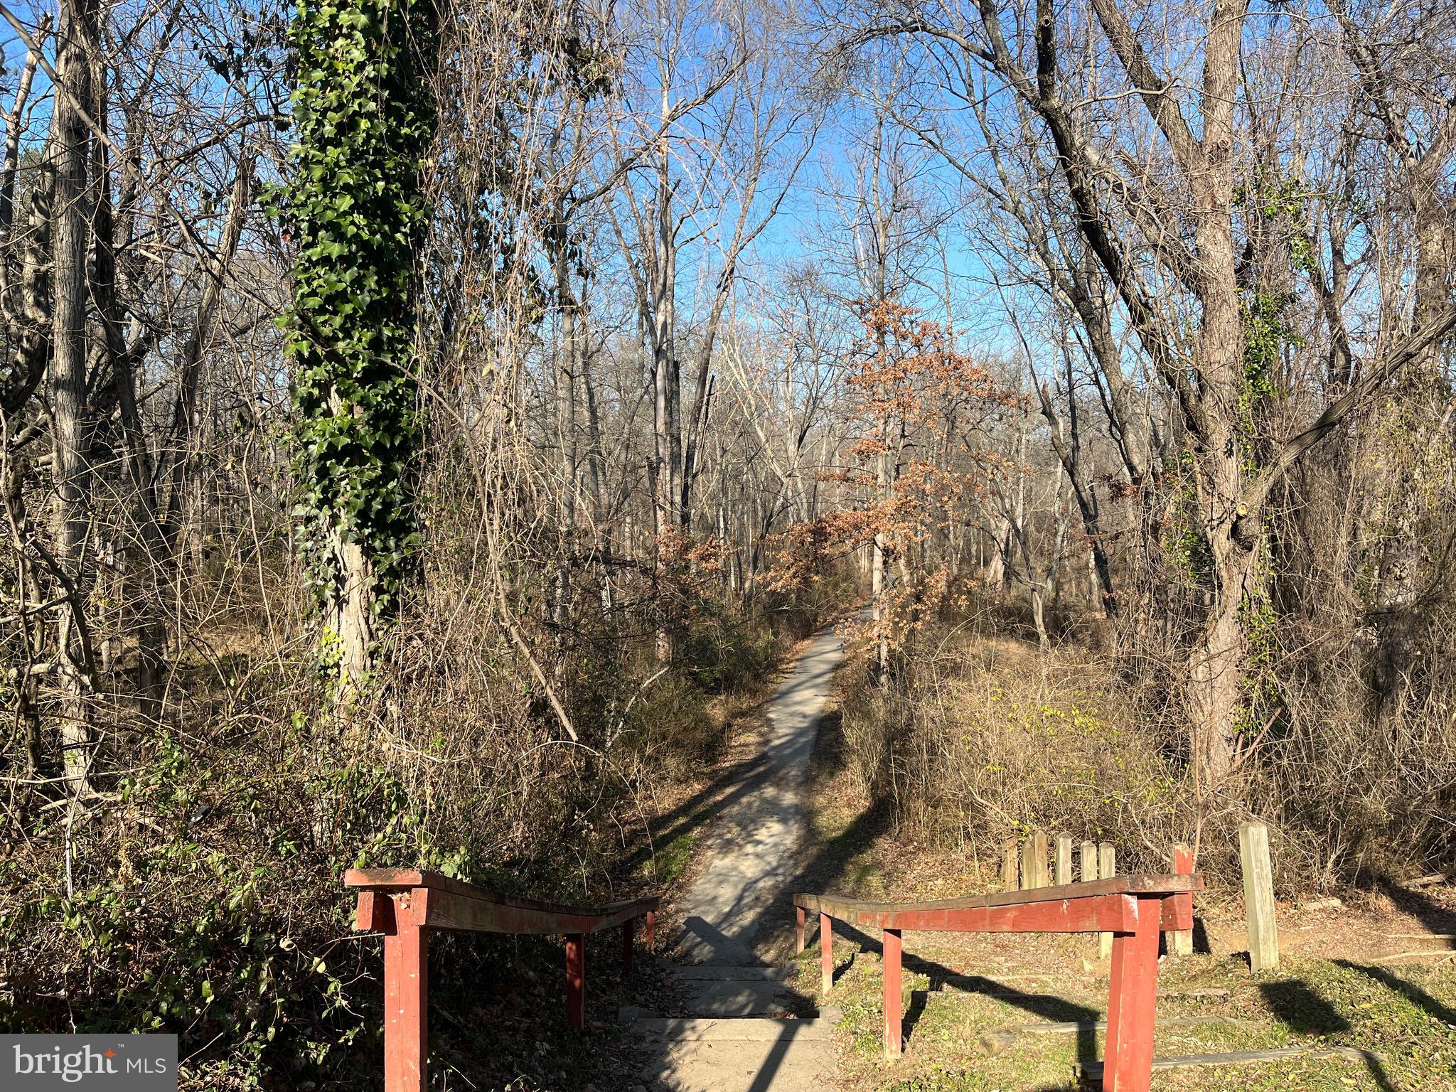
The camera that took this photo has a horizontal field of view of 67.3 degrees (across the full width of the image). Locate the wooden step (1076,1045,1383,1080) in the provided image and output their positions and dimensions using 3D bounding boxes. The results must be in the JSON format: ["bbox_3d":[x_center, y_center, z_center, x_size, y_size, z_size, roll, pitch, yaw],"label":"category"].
[{"bbox_3d":[2.450,2.510,5.330,1.540,0.080,0.100,0,0,-6],"label":"wooden step"}]

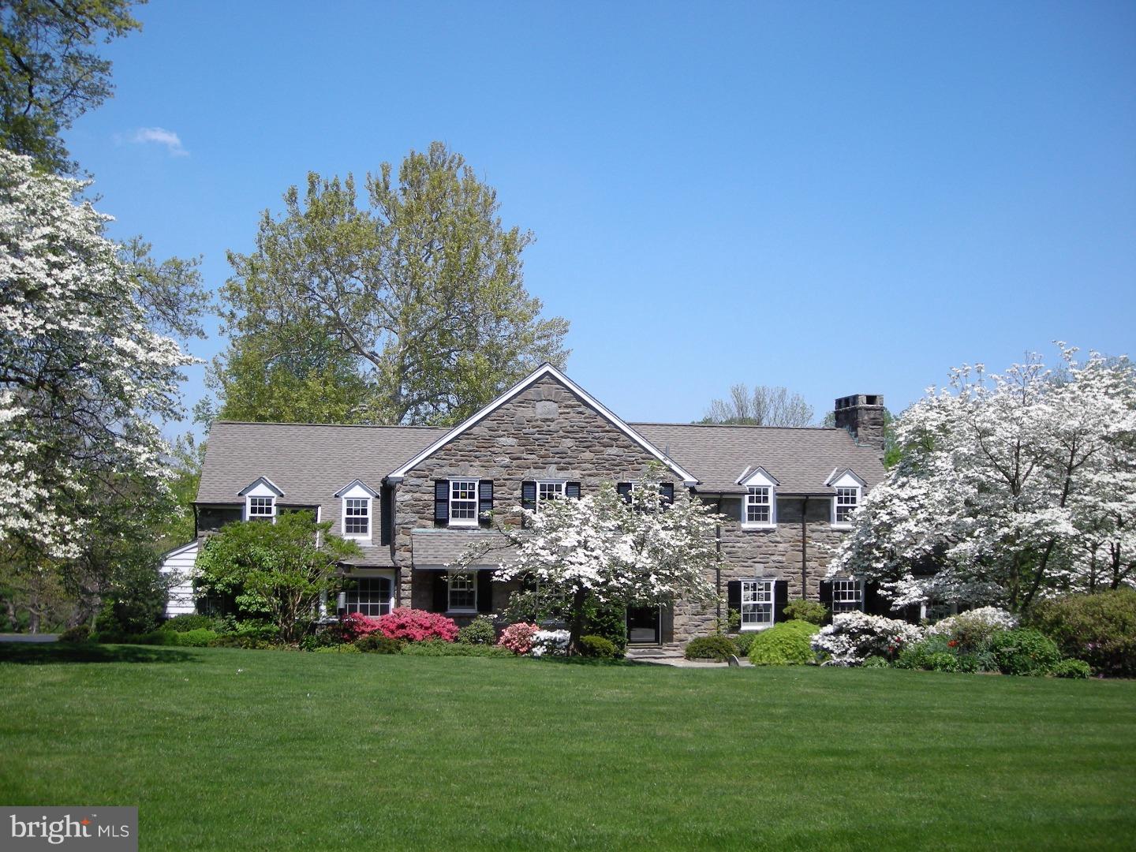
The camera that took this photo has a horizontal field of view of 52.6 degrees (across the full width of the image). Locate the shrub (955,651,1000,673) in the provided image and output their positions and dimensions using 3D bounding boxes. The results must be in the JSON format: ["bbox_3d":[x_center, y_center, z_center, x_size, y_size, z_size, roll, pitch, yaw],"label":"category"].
[{"bbox_3d":[11.209,6.478,31.400,1.141,0.588,0.900,1,-6,-11],"label":"shrub"}]

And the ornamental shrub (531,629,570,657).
[{"bbox_3d":[-0.491,6.008,31.800,1.050,0.800,0.950,2,-4,-12],"label":"ornamental shrub"}]

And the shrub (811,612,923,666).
[{"bbox_3d":[8.749,6.231,33.600,3.165,1.536,2.300,1,-6,-11],"label":"shrub"}]

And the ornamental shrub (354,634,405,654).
[{"bbox_3d":[-4.898,5.672,29.900,1.320,0.530,1.050,1,-4,-10],"label":"ornamental shrub"}]

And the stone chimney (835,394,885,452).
[{"bbox_3d":[10.164,-0.065,39.999,1.000,1.900,1.800,2,-4,-12],"label":"stone chimney"}]

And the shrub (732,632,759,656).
[{"bbox_3d":[5.345,6.584,34.500,0.900,0.740,0.850,1,-4,-10],"label":"shrub"}]

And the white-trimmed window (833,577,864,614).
[{"bbox_3d":[8.885,5.547,36.446,1.120,1.424,0.150,2,-4,-12],"label":"white-trimmed window"}]

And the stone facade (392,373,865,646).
[{"bbox_3d":[2.116,2.667,35.578,15.019,8.549,1.000,1,-6,-11],"label":"stone facade"}]

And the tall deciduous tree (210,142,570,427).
[{"bbox_3d":[-9.375,-2.963,59.149,18.401,23.484,17.500,2,-4,-12],"label":"tall deciduous tree"}]

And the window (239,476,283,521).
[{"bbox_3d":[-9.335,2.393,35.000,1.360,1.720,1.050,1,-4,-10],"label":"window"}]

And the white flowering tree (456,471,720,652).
[{"bbox_3d":[0.579,3.950,33.300,7.670,5.350,6.900,1,-3,-9],"label":"white flowering tree"}]

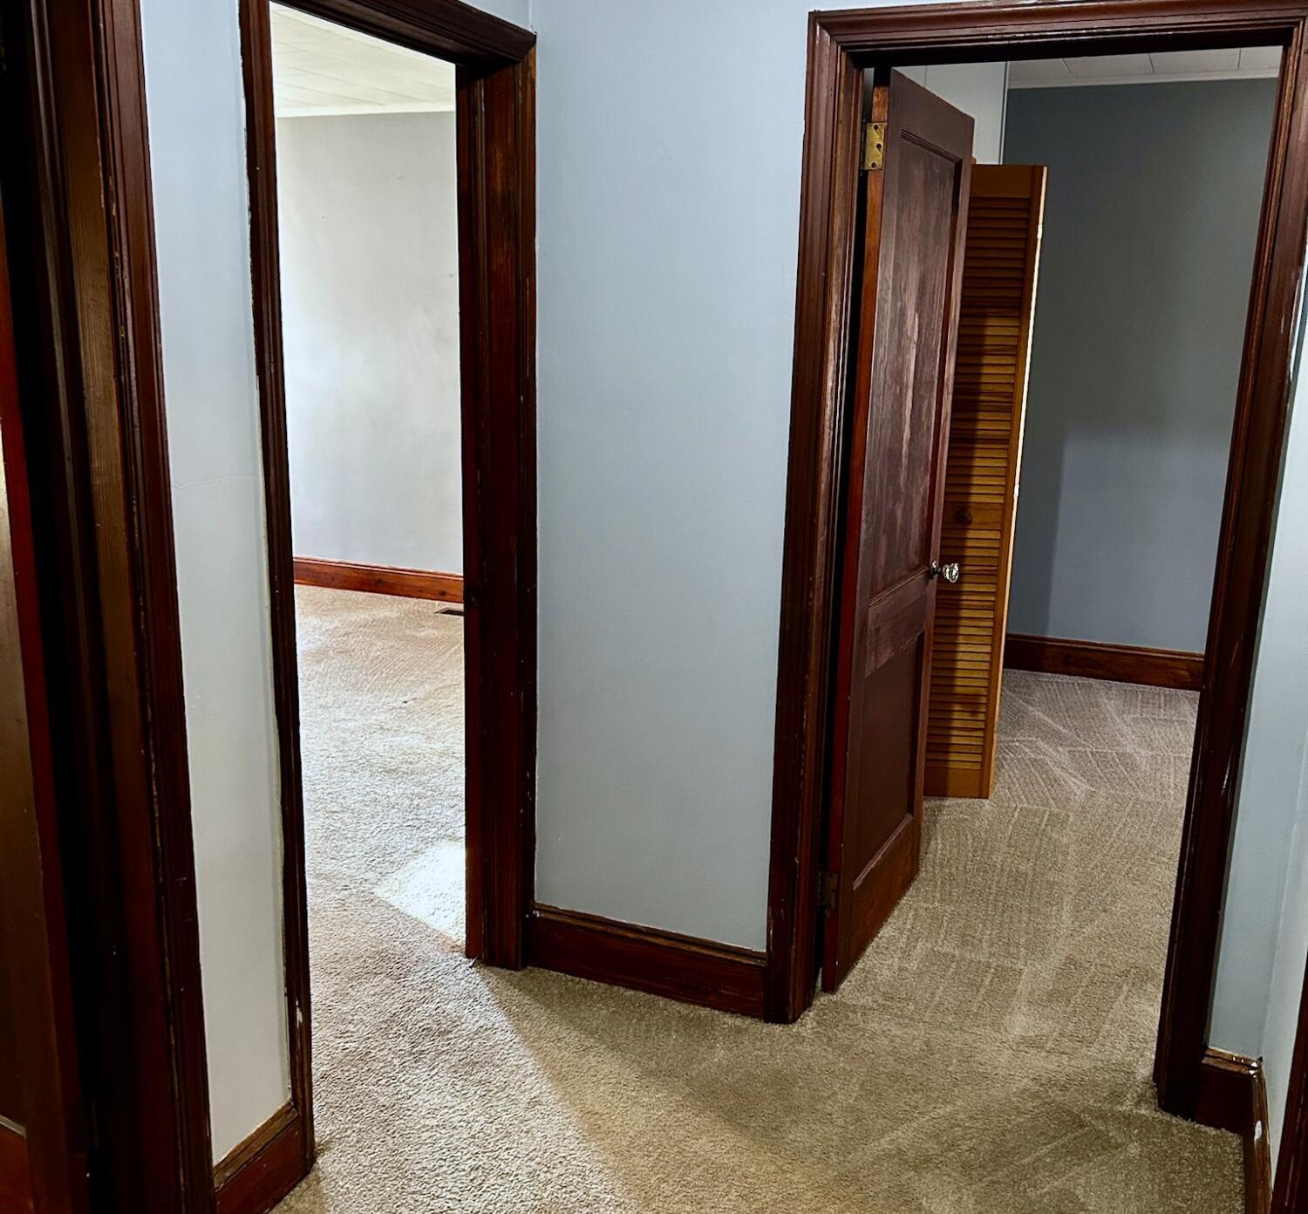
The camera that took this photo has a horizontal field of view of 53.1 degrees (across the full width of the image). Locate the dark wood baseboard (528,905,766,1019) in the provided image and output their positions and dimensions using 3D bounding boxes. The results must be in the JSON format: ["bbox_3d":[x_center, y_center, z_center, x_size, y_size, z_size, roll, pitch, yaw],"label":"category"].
[{"bbox_3d":[-0.015,0.809,3.027,0.589,0.165,0.023,6,14,21],"label":"dark wood baseboard"}]

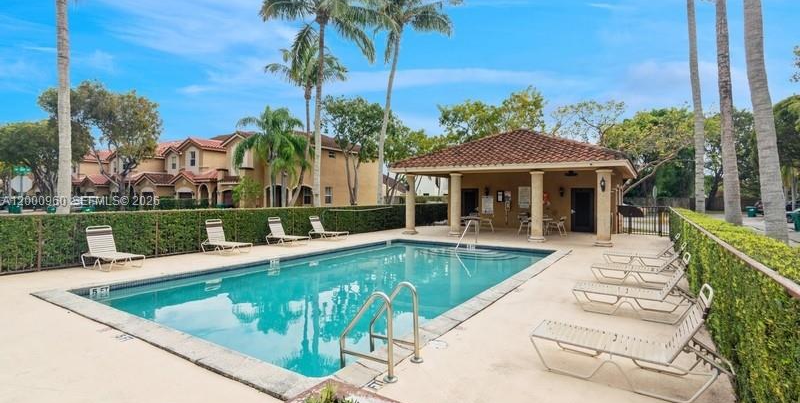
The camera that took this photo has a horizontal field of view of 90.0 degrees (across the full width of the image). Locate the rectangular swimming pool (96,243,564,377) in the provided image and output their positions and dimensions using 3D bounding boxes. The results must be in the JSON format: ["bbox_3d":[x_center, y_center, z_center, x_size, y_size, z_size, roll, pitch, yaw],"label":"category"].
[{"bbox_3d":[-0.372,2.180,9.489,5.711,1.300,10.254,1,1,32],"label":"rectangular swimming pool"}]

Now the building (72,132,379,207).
[{"bbox_3d":[-20.460,-2.855,41.396,35.000,7.400,13.000,1,1,32],"label":"building"}]

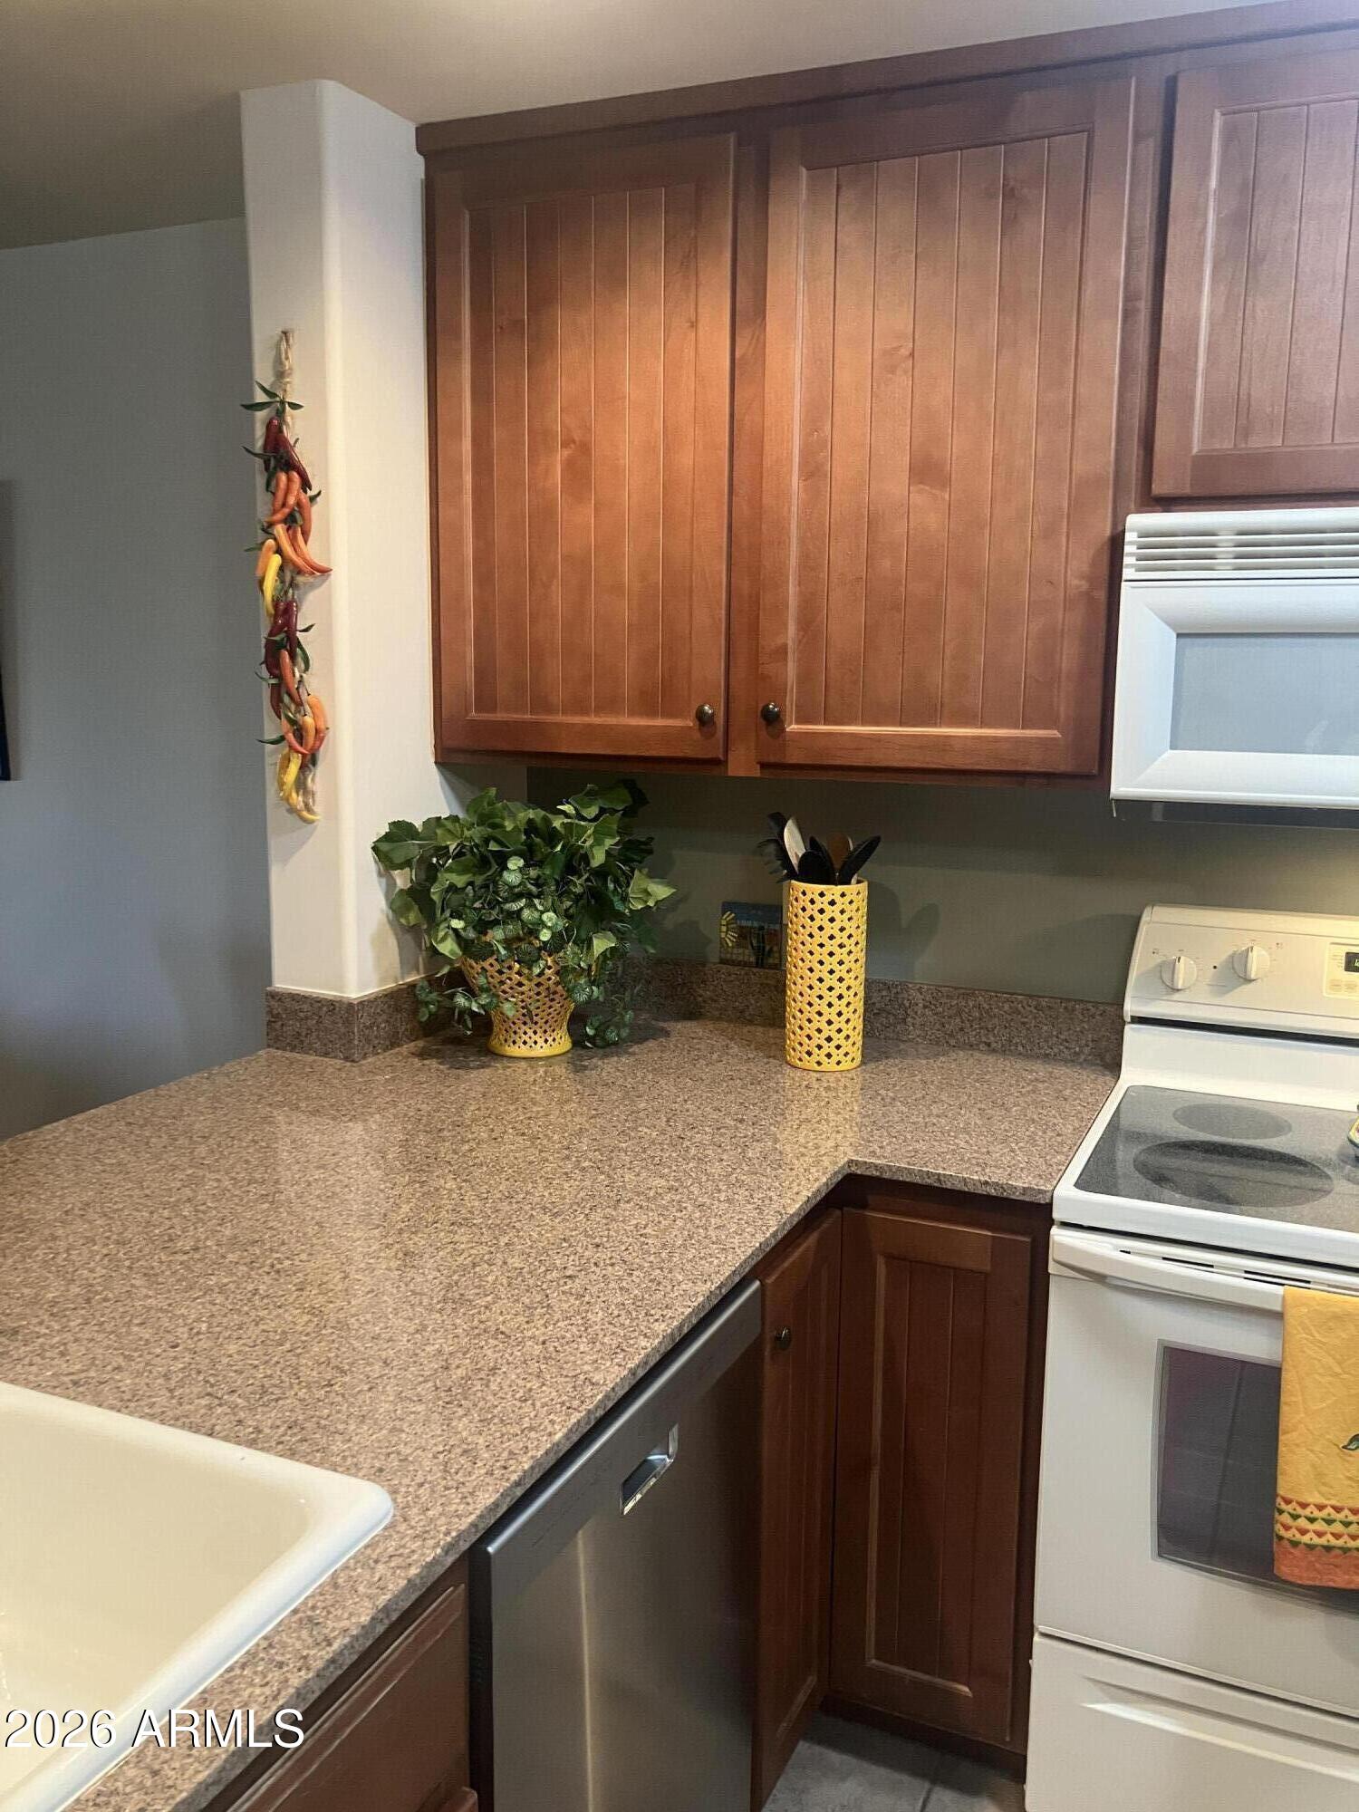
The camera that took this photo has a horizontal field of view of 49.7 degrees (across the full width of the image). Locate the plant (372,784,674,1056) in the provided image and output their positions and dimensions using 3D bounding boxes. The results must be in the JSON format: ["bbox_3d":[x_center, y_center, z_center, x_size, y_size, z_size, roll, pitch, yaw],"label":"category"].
[{"bbox_3d":[-0.241,0.024,2.375,0.470,0.430,0.420,4,9,24],"label":"plant"}]

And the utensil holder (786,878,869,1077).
[{"bbox_3d":[0.233,0.110,2.328,0.125,0.284,0.125,1,9,0],"label":"utensil holder"}]

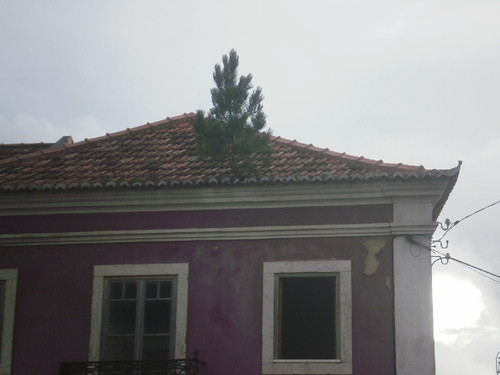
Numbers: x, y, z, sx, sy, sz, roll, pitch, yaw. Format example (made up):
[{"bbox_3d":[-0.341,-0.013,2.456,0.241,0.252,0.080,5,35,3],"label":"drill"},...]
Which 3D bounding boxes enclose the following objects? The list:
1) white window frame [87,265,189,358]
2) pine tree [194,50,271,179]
[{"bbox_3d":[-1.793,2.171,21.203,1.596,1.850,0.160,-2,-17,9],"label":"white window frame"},{"bbox_3d":[-0.294,-1.244,21.845,1.331,2.359,1.250,-2,-17,9],"label":"pine tree"}]

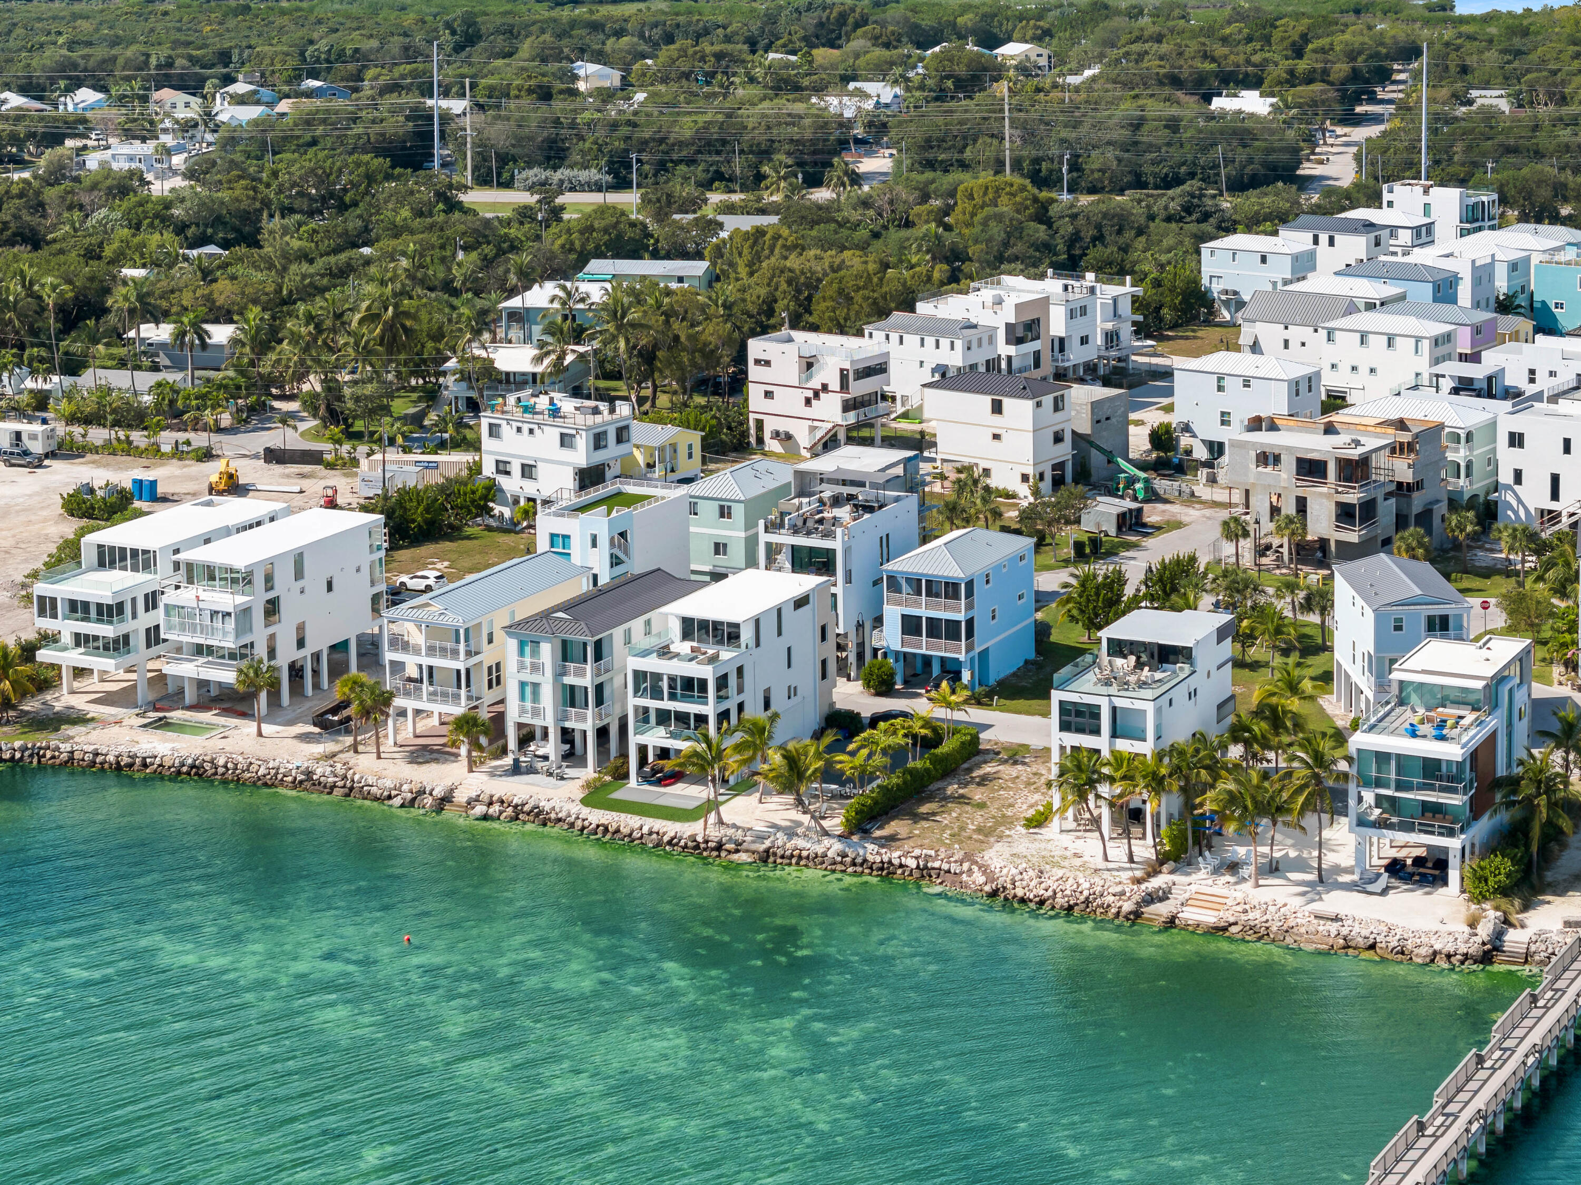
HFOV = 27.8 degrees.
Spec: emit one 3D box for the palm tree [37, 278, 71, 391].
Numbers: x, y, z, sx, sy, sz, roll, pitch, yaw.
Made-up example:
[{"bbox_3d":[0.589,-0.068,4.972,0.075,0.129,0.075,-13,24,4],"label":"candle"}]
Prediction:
[{"bbox_3d":[-87.970,-30.552,382.252,4.155,14.342,4.155,-1,14,0],"label":"palm tree"}]

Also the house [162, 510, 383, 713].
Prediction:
[{"bbox_3d":[-39.620,1.680,247.370,6.970,11.800,19.690,6,15,26],"label":"house"}]

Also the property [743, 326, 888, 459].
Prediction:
[{"bbox_3d":[3.180,-21.297,344.001,13.640,11.768,7.312,10,18,36],"label":"property"}]

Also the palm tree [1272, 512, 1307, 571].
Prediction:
[{"bbox_3d":[45.270,-4.220,289.930,3.200,5.930,3.200,0,14,0],"label":"palm tree"}]

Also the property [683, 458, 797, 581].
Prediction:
[{"bbox_3d":[-3.932,-6.145,286.711,7.634,10.700,13.744,6,16,27],"label":"property"}]

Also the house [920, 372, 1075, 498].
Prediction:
[{"bbox_3d":[20.930,-16.490,324.500,13.020,11.330,7.850,9,17,32],"label":"house"}]

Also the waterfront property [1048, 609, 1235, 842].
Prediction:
[{"bbox_3d":[24.606,9.087,221.298,7.268,12.139,15.382,6,16,27],"label":"waterfront property"}]

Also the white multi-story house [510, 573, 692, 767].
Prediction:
[{"bbox_3d":[-13.140,5.170,234.920,7.360,10.240,18.010,6,15,26],"label":"white multi-story house"}]

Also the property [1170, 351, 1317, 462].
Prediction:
[{"bbox_3d":[47.130,-19.260,329.710,13.180,10.840,6.930,9,17,36],"label":"property"}]

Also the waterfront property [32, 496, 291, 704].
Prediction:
[{"bbox_3d":[-50.687,0.696,260.446,8.350,12.018,22.193,6,16,27],"label":"waterfront property"}]

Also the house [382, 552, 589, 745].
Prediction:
[{"bbox_3d":[-22.918,4.258,246.429,6.952,11.376,19.031,6,16,27],"label":"house"}]

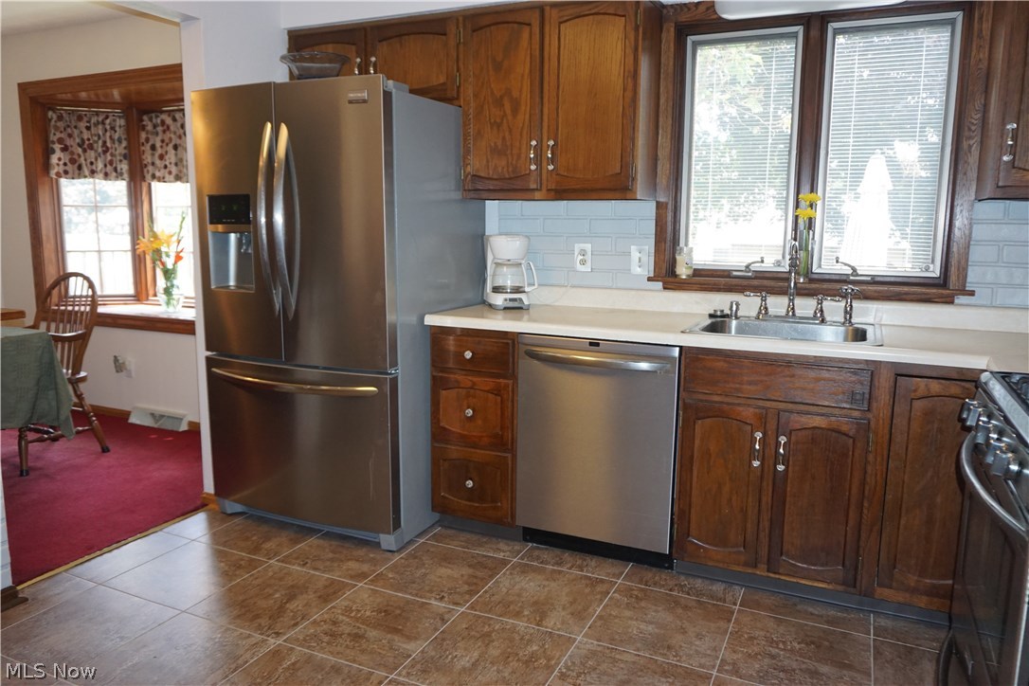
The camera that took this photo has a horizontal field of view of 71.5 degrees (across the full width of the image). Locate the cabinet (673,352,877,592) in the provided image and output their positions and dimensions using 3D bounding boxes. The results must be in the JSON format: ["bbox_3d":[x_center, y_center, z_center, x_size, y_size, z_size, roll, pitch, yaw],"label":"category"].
[{"bbox_3d":[0.971,0.376,2.654,0.605,0.770,0.620,4,9,24],"label":"cabinet"}]

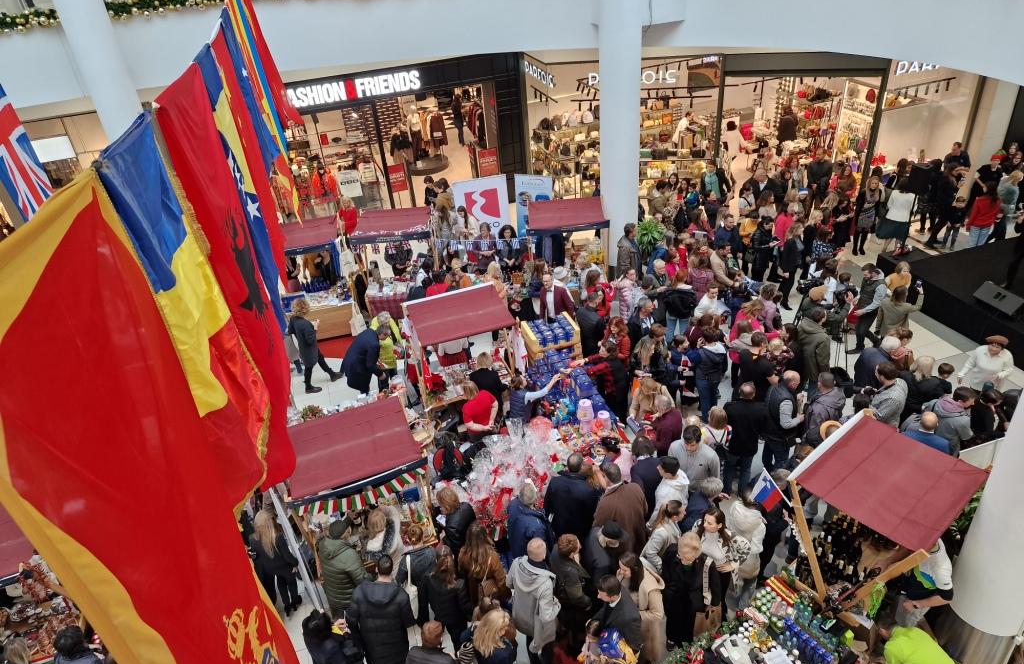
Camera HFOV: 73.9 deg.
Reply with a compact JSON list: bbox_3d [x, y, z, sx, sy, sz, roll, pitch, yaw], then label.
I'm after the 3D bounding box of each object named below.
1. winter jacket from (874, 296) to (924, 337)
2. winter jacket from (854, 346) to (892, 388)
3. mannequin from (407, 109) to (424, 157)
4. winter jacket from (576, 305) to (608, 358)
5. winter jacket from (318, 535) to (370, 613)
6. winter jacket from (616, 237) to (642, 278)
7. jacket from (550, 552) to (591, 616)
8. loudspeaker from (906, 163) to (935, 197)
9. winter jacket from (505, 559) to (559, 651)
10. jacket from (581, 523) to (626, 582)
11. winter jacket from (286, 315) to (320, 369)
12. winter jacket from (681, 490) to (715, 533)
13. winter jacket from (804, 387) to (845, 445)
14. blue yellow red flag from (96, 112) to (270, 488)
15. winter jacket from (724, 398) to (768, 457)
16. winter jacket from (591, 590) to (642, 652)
[{"bbox_3d":[5.622,-0.225,9.898,0.480,0.760,0.650,-30,40,-33],"label":"winter jacket"},{"bbox_3d":[4.759,0.611,8.933,0.400,0.720,0.540,-17,33,-19],"label":"winter jacket"},{"bbox_3d":[-3.219,-6.555,22.582,0.460,1.760,0.320,-10,31,-7],"label":"mannequin"},{"bbox_3d":[1.294,-0.008,10.936,0.520,0.800,0.340,19,39,35],"label":"winter jacket"},{"bbox_3d":[-1.761,2.480,7.195,0.580,0.840,0.440,8,35,19],"label":"winter jacket"},{"bbox_3d":[2.135,-1.336,12.289,0.380,0.850,0.500,-7,32,-2],"label":"winter jacket"},{"bbox_3d":[0.590,2.504,6.857,0.500,0.740,0.340,21,40,37],"label":"jacket"},{"bbox_3d":[8.541,-3.160,14.191,0.380,0.640,0.400,-27,37,-31],"label":"loudspeaker"},{"bbox_3d":[0.242,2.579,6.711,0.600,0.880,0.420,8,35,19],"label":"winter jacket"},{"bbox_3d":[0.930,2.347,6.695,0.380,0.710,0.540,-11,32,-9],"label":"jacket"},{"bbox_3d":[-3.383,0.123,11.146,0.380,0.900,0.450,-17,34,-17],"label":"winter jacket"},{"bbox_3d":[2.010,2.021,7.414,0.420,0.720,0.500,-19,35,-19],"label":"winter jacket"},{"bbox_3d":[3.956,1.060,8.640,0.530,0.780,0.350,-13,32,-12],"label":"winter jacket"},{"bbox_3d":[-0.952,0.129,2.209,0.250,1.550,0.850,-14,33,-14],"label":"blue yellow red flag"},{"bbox_3d":[2.916,1.143,8.496,0.580,0.760,0.380,4,34,14],"label":"winter jacket"},{"bbox_3d":[0.979,2.649,6.142,0.400,0.740,0.530,-16,33,-17],"label":"winter jacket"}]

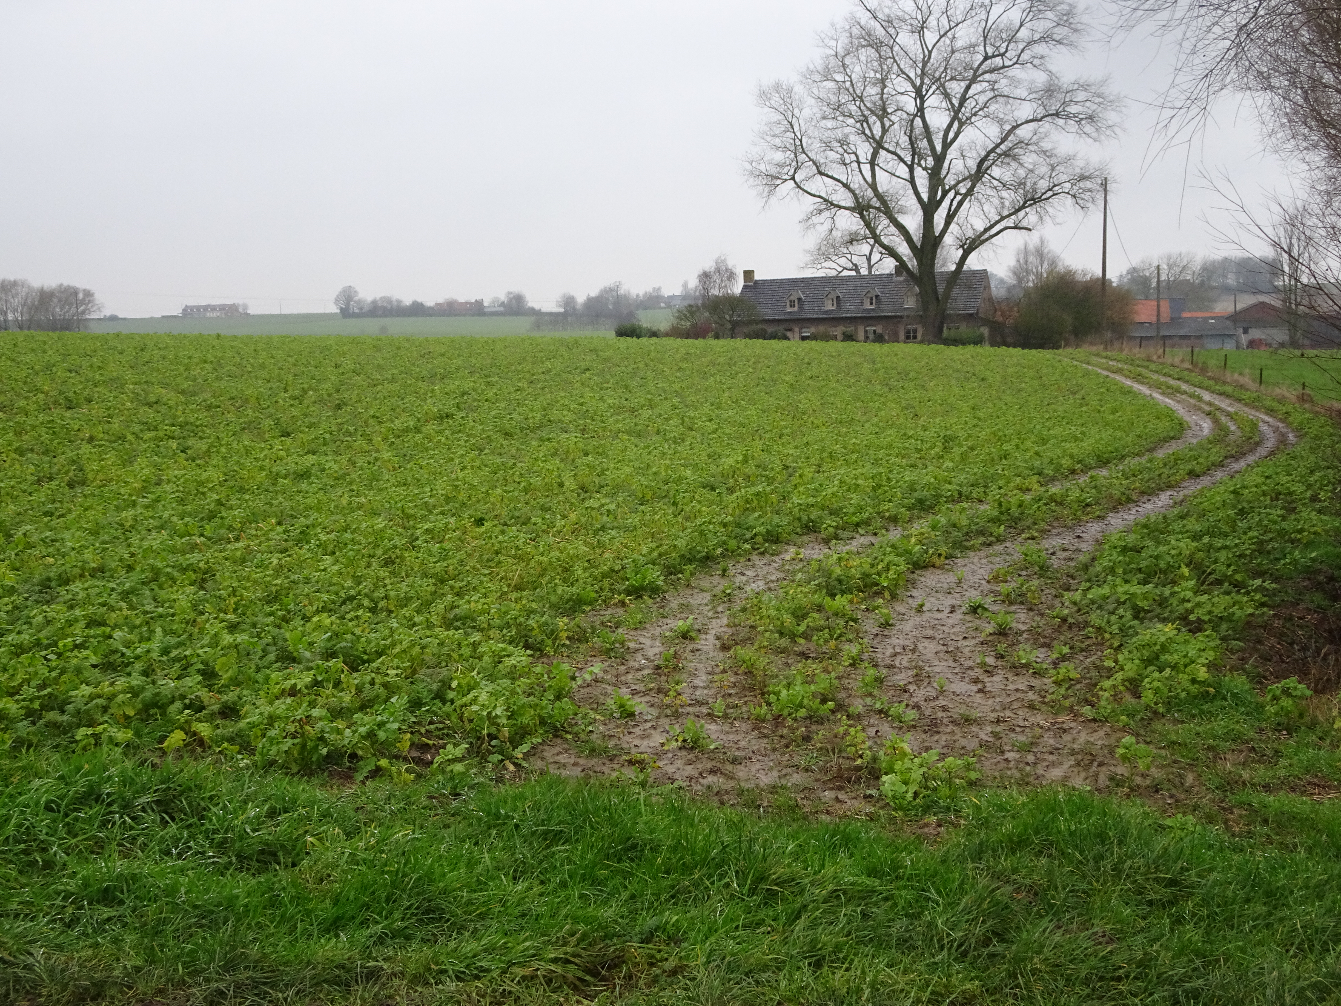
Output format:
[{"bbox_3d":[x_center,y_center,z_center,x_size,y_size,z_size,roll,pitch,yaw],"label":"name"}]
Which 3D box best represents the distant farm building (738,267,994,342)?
[{"bbox_3d":[17.046,-17.073,115.605,21.280,7.340,7.000,2,9,26],"label":"distant farm building"}]

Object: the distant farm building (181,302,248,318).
[{"bbox_3d":[-255.751,-108.304,740.000,38.000,8.300,11.000,2,9,25],"label":"distant farm building"}]

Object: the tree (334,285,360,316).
[{"bbox_3d":[-154.844,-96.615,630.000,12.300,14.300,12.300,-2,8,0],"label":"tree"}]

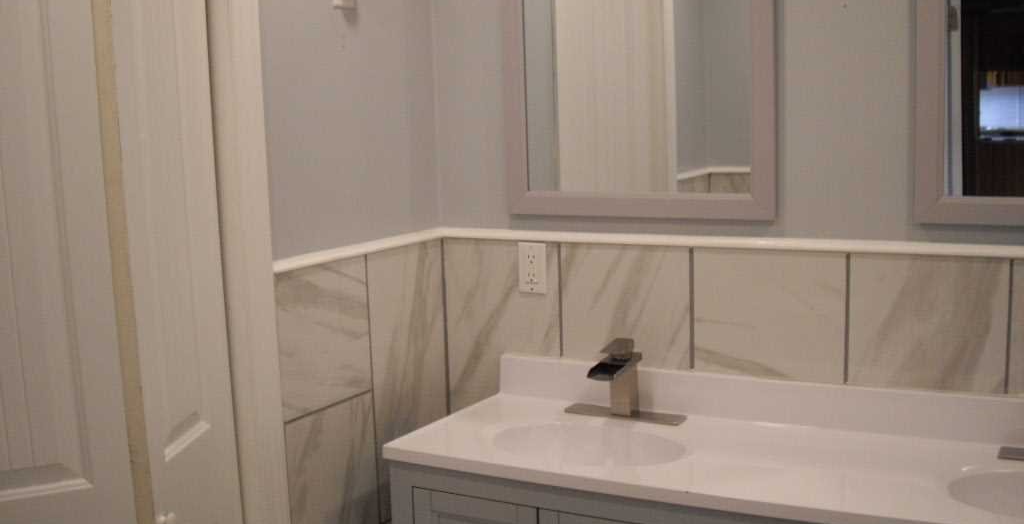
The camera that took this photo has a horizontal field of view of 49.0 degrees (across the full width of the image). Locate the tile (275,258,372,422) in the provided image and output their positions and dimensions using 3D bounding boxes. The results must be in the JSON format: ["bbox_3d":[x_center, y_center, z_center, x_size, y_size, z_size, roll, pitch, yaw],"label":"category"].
[{"bbox_3d":[-0.386,0.153,2.323,0.010,0.299,0.290,2,9,30],"label":"tile"}]

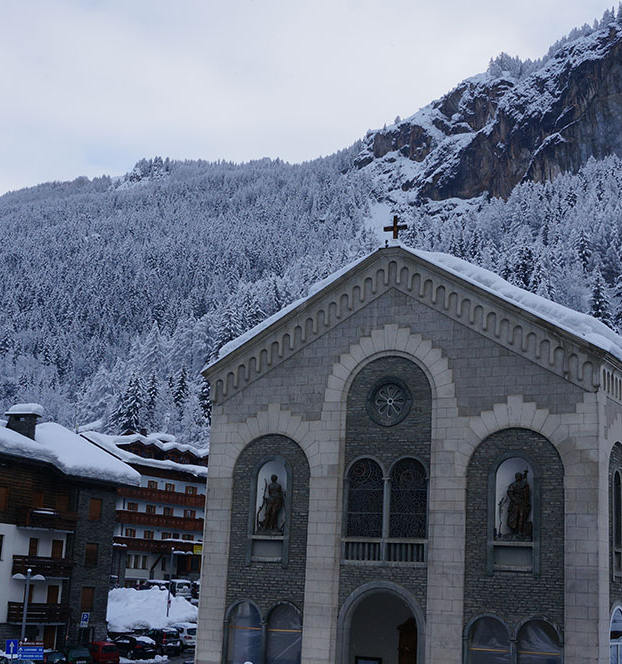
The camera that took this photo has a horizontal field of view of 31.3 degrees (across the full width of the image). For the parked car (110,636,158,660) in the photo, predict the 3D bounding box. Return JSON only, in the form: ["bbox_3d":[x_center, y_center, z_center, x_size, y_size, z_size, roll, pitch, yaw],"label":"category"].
[{"bbox_3d":[-11.531,20.044,70.500,4.200,1.450,1.750,-7,-15,41],"label":"parked car"}]

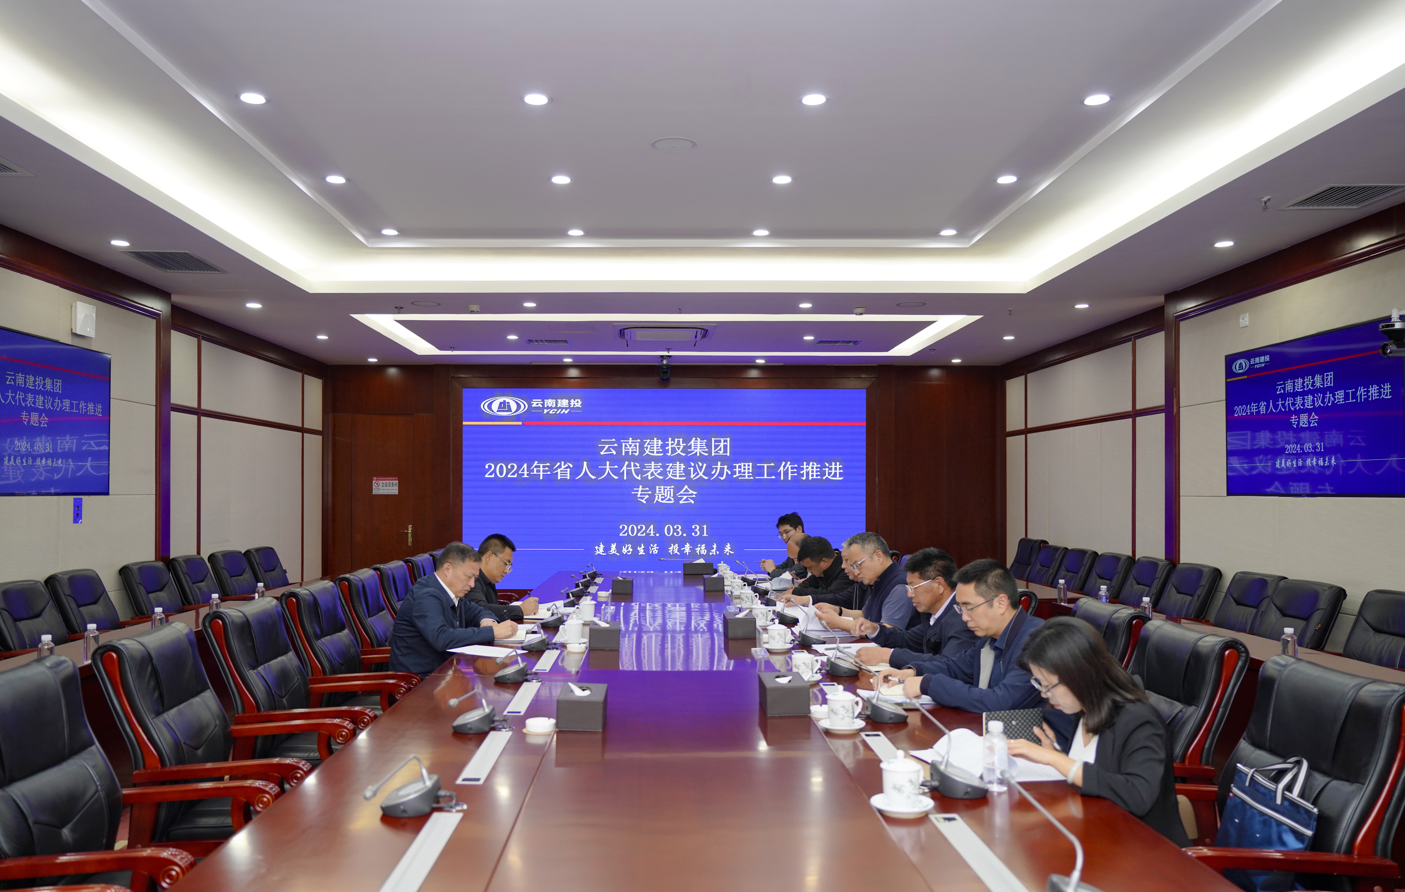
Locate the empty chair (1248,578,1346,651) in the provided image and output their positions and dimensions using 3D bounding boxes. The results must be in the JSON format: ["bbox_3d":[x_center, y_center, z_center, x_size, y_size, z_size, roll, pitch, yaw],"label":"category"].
[{"bbox_3d":[2.987,1.263,5.447,0.620,1.000,0.610,0,-2,-1],"label":"empty chair"}]

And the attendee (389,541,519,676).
[{"bbox_3d":[-1.198,1.094,4.800,0.700,1.270,0.550,0,-2,-1],"label":"attendee"}]

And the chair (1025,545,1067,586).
[{"bbox_3d":[2.885,1.421,9.154,0.620,1.000,0.610,0,-2,-4],"label":"chair"}]

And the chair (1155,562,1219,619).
[{"bbox_3d":[2.997,1.317,6.709,0.620,1.000,0.610,0,-2,-4],"label":"chair"}]

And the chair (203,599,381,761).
[{"bbox_3d":[-1.546,1.169,4.090,0.680,1.060,0.610,0,-2,-1],"label":"chair"}]

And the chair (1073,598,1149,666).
[{"bbox_3d":[1.391,1.180,4.215,0.660,1.060,0.640,0,-2,-7],"label":"chair"}]

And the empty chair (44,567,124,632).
[{"bbox_3d":[-3.518,1.291,6.112,0.620,1.000,0.610,0,-2,-1],"label":"empty chair"}]

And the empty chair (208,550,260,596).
[{"bbox_3d":[-3.791,1.401,8.600,0.650,1.000,0.590,0,-2,5],"label":"empty chair"}]

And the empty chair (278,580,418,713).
[{"bbox_3d":[-1.684,1.220,5.144,0.660,1.060,0.640,0,-2,-4],"label":"empty chair"}]

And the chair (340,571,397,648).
[{"bbox_3d":[-1.617,1.238,5.640,0.680,1.060,0.610,0,-2,-1],"label":"chair"}]

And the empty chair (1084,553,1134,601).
[{"bbox_3d":[2.948,1.363,7.785,0.620,1.000,0.610,0,-2,-4],"label":"empty chair"}]

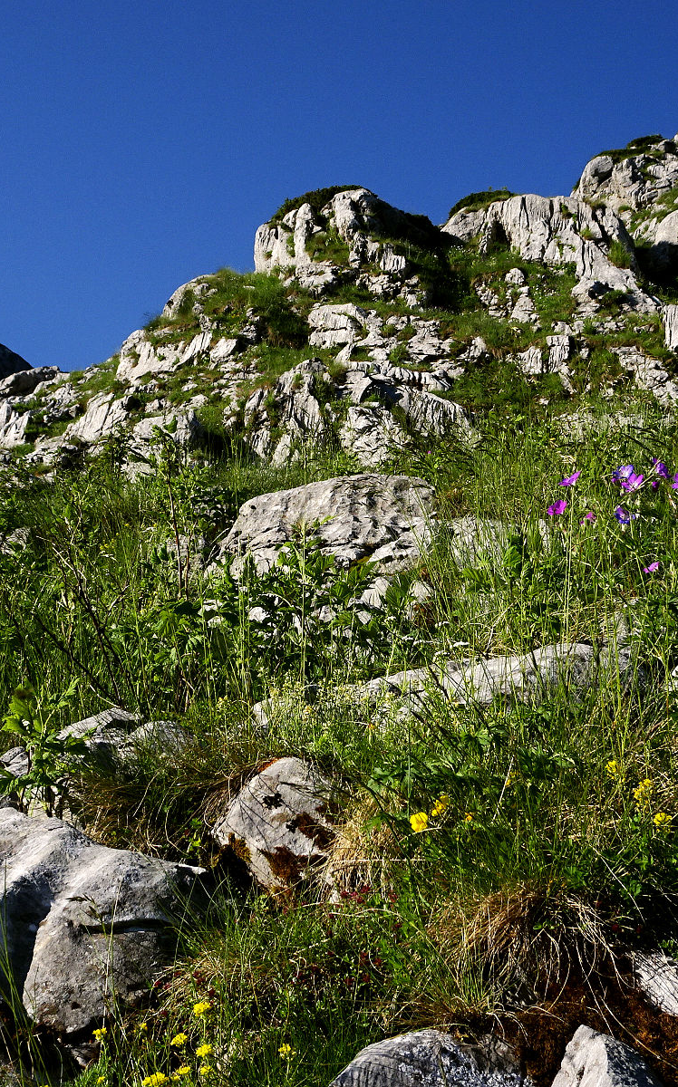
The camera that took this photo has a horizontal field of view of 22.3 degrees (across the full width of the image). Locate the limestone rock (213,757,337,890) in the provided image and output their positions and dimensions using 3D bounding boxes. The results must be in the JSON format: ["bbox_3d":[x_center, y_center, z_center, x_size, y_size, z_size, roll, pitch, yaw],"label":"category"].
[{"bbox_3d":[-0.078,0.343,2.100,0.155,0.155,0.150,0,-8,0],"label":"limestone rock"}]

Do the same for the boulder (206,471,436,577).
[{"bbox_3d":[-0.035,-0.046,4.250,0.550,0.250,0.380,0,-8,0],"label":"boulder"}]

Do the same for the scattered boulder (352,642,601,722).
[{"bbox_3d":[0.228,0.230,2.850,0.410,0.120,0.220,1,-8,-6],"label":"scattered boulder"}]

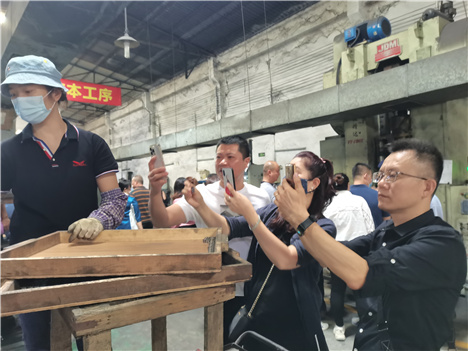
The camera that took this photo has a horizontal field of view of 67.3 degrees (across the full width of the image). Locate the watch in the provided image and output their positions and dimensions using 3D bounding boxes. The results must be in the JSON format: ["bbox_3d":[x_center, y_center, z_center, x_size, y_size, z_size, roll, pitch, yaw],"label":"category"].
[{"bbox_3d":[0.218,0.151,1.050,0.058,0.026,0.056,-41,-2,-30],"label":"watch"}]

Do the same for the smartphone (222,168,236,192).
[{"bbox_3d":[-0.015,0.042,1.470,0.010,0.148,0.073,-13,5,-32],"label":"smartphone"}]

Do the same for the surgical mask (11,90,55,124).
[{"bbox_3d":[-0.745,-0.252,1.310,0.140,0.118,0.100,-2,12,16],"label":"surgical mask"}]

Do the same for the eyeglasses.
[{"bbox_3d":[0.556,0.007,1.150,0.140,0.042,0.140,8,-3,-9],"label":"eyeglasses"}]

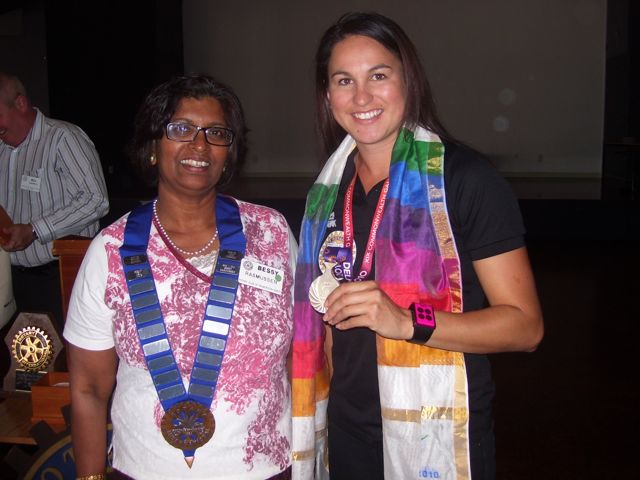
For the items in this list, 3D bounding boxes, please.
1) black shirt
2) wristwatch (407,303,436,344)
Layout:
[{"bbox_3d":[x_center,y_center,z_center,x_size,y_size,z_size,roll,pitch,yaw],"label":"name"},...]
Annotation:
[{"bbox_3d":[0.158,0.080,1.275,0.460,0.570,0.270,0,6,25],"label":"black shirt"},{"bbox_3d":[0.164,0.138,1.120,0.042,0.064,0.056,10,-26,-24],"label":"wristwatch"}]

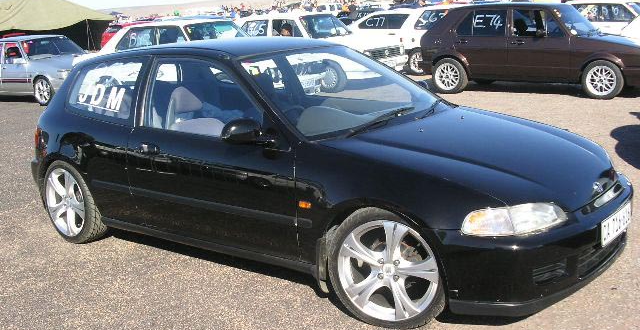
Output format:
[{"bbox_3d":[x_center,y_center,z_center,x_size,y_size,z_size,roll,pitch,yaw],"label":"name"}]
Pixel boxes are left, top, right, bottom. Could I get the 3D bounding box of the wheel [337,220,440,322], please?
[{"bbox_3d":[0.333,0.467,3.239,0.475,0.475,0.170,2,13,23],"label":"wheel"}]

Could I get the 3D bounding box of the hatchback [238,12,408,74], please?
[{"bbox_3d":[-0.341,-2.209,13.729,3.820,1.400,1.620,4,14,32],"label":"hatchback"}]

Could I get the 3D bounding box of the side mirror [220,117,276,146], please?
[{"bbox_3d":[-0.360,-0.170,3.441,0.125,0.125,0.230,6,16,38],"label":"side mirror"}]

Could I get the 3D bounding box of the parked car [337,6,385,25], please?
[{"bbox_3d":[2.250,-4.856,25.216,4.100,1.420,1.660,-2,12,6],"label":"parked car"}]

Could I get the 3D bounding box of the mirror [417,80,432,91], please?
[{"bbox_3d":[0.681,-0.520,4.765,0.125,0.125,0.230,6,16,38],"label":"mirror"}]

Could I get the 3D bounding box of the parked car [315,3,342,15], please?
[{"bbox_3d":[1.158,-11.584,54.172,4.300,1.650,1.700,6,15,38],"label":"parked car"}]

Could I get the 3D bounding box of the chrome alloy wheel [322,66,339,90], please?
[{"bbox_3d":[0.215,-1.581,12.655,0.410,0.410,0.170,4,14,32],"label":"chrome alloy wheel"}]

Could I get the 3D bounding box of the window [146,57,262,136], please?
[{"bbox_3d":[-0.630,-0.372,3.869,0.970,0.444,0.050,6,-9,38],"label":"window"}]

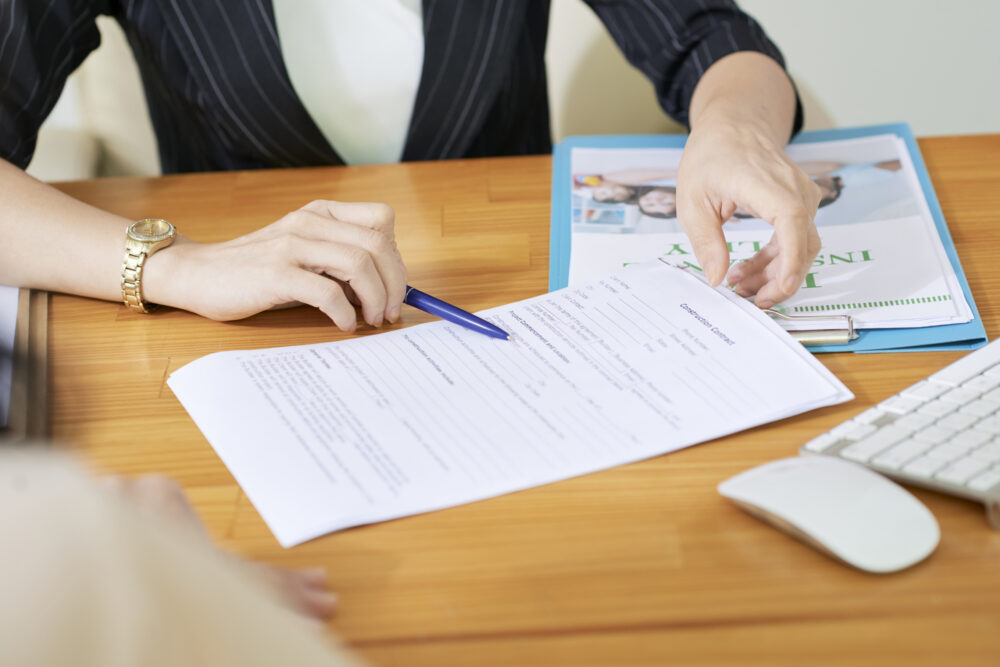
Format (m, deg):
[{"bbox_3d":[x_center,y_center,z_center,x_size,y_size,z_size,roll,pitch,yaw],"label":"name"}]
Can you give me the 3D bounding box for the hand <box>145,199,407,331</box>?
[{"bbox_3d":[-0.128,-0.044,1.338,0.141,0.060,0.068,4,25,17],"label":"hand"}]

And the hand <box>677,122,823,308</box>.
[{"bbox_3d":[0.138,-0.069,1.310,0.079,0.075,0.120,-5,24,-2],"label":"hand"}]

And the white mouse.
[{"bbox_3d":[0.147,0.076,1.068,0.058,0.022,0.114,-21,29,-33],"label":"white mouse"}]

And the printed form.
[{"bbox_3d":[-0.001,0.026,1.219,0.297,0.012,0.210,-13,25,-19],"label":"printed form"}]

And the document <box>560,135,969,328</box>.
[{"bbox_3d":[0.147,-0.063,1.398,0.210,0.008,0.297,-3,24,3],"label":"document"}]

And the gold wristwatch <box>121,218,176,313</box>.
[{"bbox_3d":[-0.199,-0.040,1.361,0.028,0.044,0.052,10,27,29],"label":"gold wristwatch"}]

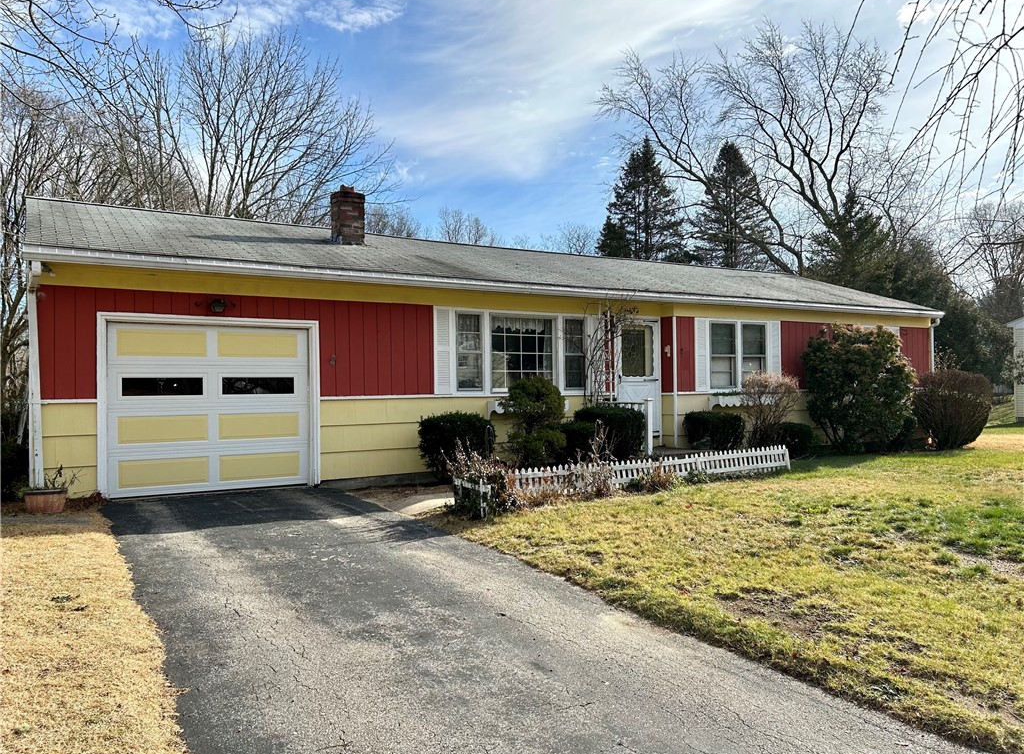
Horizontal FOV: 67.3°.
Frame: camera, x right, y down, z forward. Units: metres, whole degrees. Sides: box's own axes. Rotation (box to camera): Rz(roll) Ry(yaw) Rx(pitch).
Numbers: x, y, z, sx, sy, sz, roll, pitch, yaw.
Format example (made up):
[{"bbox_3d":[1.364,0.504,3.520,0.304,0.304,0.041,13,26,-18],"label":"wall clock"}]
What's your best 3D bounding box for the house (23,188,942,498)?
[{"bbox_3d":[0.308,-0.866,16.678,18.200,4.900,8.150,0,-1,-32],"label":"house"}]

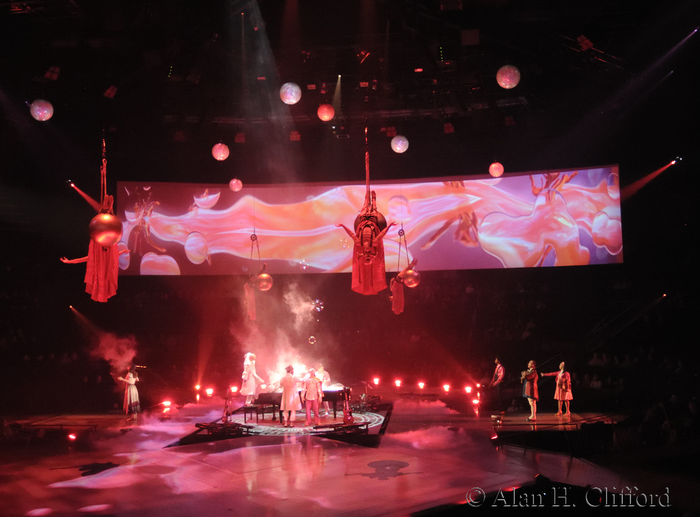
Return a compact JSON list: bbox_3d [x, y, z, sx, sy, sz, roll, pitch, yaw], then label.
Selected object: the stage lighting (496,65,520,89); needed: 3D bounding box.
[{"bbox_3d":[3.757,-4.311,16.810,0.570,0.570,0.570,-1,-3,0],"label":"stage lighting"}]

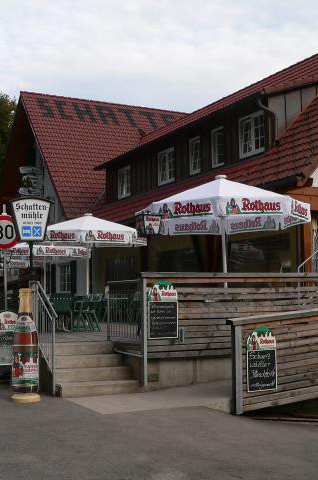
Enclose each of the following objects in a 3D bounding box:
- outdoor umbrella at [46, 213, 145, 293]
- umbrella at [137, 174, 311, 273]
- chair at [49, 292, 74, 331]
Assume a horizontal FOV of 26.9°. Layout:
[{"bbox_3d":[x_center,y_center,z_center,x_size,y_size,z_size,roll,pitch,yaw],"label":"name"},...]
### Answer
[{"bbox_3d":[-2.051,0.769,19.500,3.450,3.050,3.450,2,-5,-27],"label":"outdoor umbrella"},{"bbox_3d":[1.299,0.273,13.400,3.500,3.100,3.500,2,-5,-27],"label":"umbrella"},{"bbox_3d":[-2.011,1.485,13.800,0.550,0.810,0.570,1,-4,-14],"label":"chair"}]

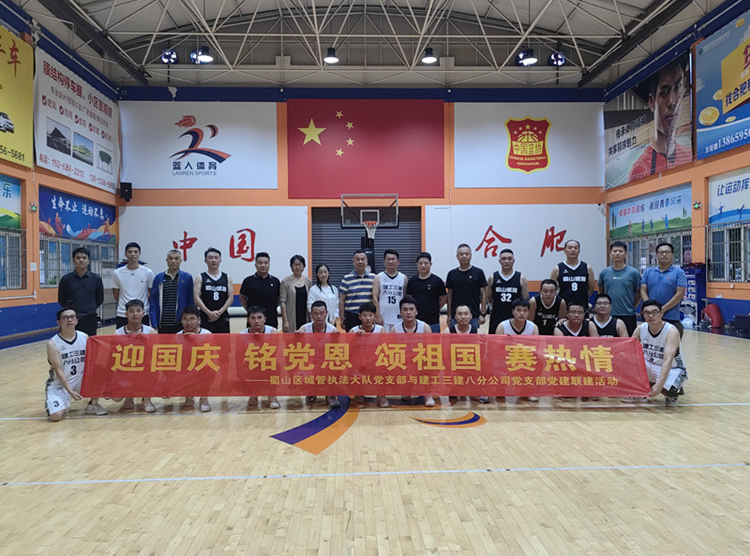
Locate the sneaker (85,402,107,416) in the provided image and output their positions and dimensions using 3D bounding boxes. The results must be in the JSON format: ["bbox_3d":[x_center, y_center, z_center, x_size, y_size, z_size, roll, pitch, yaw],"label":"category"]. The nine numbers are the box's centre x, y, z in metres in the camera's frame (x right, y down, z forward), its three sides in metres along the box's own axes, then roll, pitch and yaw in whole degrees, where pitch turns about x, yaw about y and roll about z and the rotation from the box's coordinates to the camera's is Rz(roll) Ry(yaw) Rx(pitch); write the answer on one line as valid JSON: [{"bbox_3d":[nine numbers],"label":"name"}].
[{"bbox_3d":[-2.982,1.391,6.260,0.280,0.125,0.105,0,1,40],"label":"sneaker"}]

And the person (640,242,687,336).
[{"bbox_3d":[3.548,0.474,7.167,0.540,1.798,0.330,0,1,12],"label":"person"}]

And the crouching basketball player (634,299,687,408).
[{"bbox_3d":[3.141,0.787,6.428,0.600,1.102,0.620,0,0,22],"label":"crouching basketball player"}]

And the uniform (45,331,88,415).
[{"bbox_3d":[-3.151,0.977,6.052,0.500,0.848,0.380,-1,1,-26],"label":"uniform"}]

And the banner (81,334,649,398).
[{"bbox_3d":[-0.106,0.923,6.170,6.000,0.670,0.080,-1,0,-3],"label":"banner"}]

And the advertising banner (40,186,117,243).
[{"bbox_3d":[-8.846,-1.802,17.788,0.050,1.276,5.003,-1,1,-2],"label":"advertising banner"}]

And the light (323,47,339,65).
[{"bbox_3d":[-1.230,-6.360,16.687,0.440,0.400,0.440,-1,1,-2],"label":"light"}]

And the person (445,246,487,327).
[{"bbox_3d":[1.092,0.488,6.925,0.510,1.780,0.300,-1,0,0],"label":"person"}]

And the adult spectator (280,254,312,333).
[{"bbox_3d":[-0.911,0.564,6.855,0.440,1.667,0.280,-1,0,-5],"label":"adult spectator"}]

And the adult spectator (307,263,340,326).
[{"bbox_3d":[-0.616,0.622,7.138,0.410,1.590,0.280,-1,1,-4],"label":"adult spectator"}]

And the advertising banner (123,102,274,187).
[{"bbox_3d":[-6.144,-4.640,20.404,5.460,3.051,0.050,-1,0,-2],"label":"advertising banner"}]

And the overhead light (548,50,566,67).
[{"bbox_3d":[6.702,-8.070,21.500,0.600,0.600,0.400,-1,0,-3],"label":"overhead light"}]

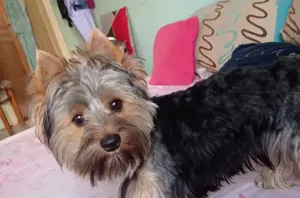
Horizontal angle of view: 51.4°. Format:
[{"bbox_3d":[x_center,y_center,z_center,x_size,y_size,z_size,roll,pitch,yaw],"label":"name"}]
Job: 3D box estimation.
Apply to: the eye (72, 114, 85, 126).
[{"bbox_3d":[-0.089,0.025,0.388,0.014,0.014,0.011,-21,10,-6],"label":"eye"}]

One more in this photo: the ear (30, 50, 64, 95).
[{"bbox_3d":[-0.140,-0.036,0.425,0.047,0.054,0.025,-20,10,-1],"label":"ear"}]

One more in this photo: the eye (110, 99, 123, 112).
[{"bbox_3d":[-0.042,0.008,0.393,0.014,0.014,0.011,-23,11,-13],"label":"eye"}]

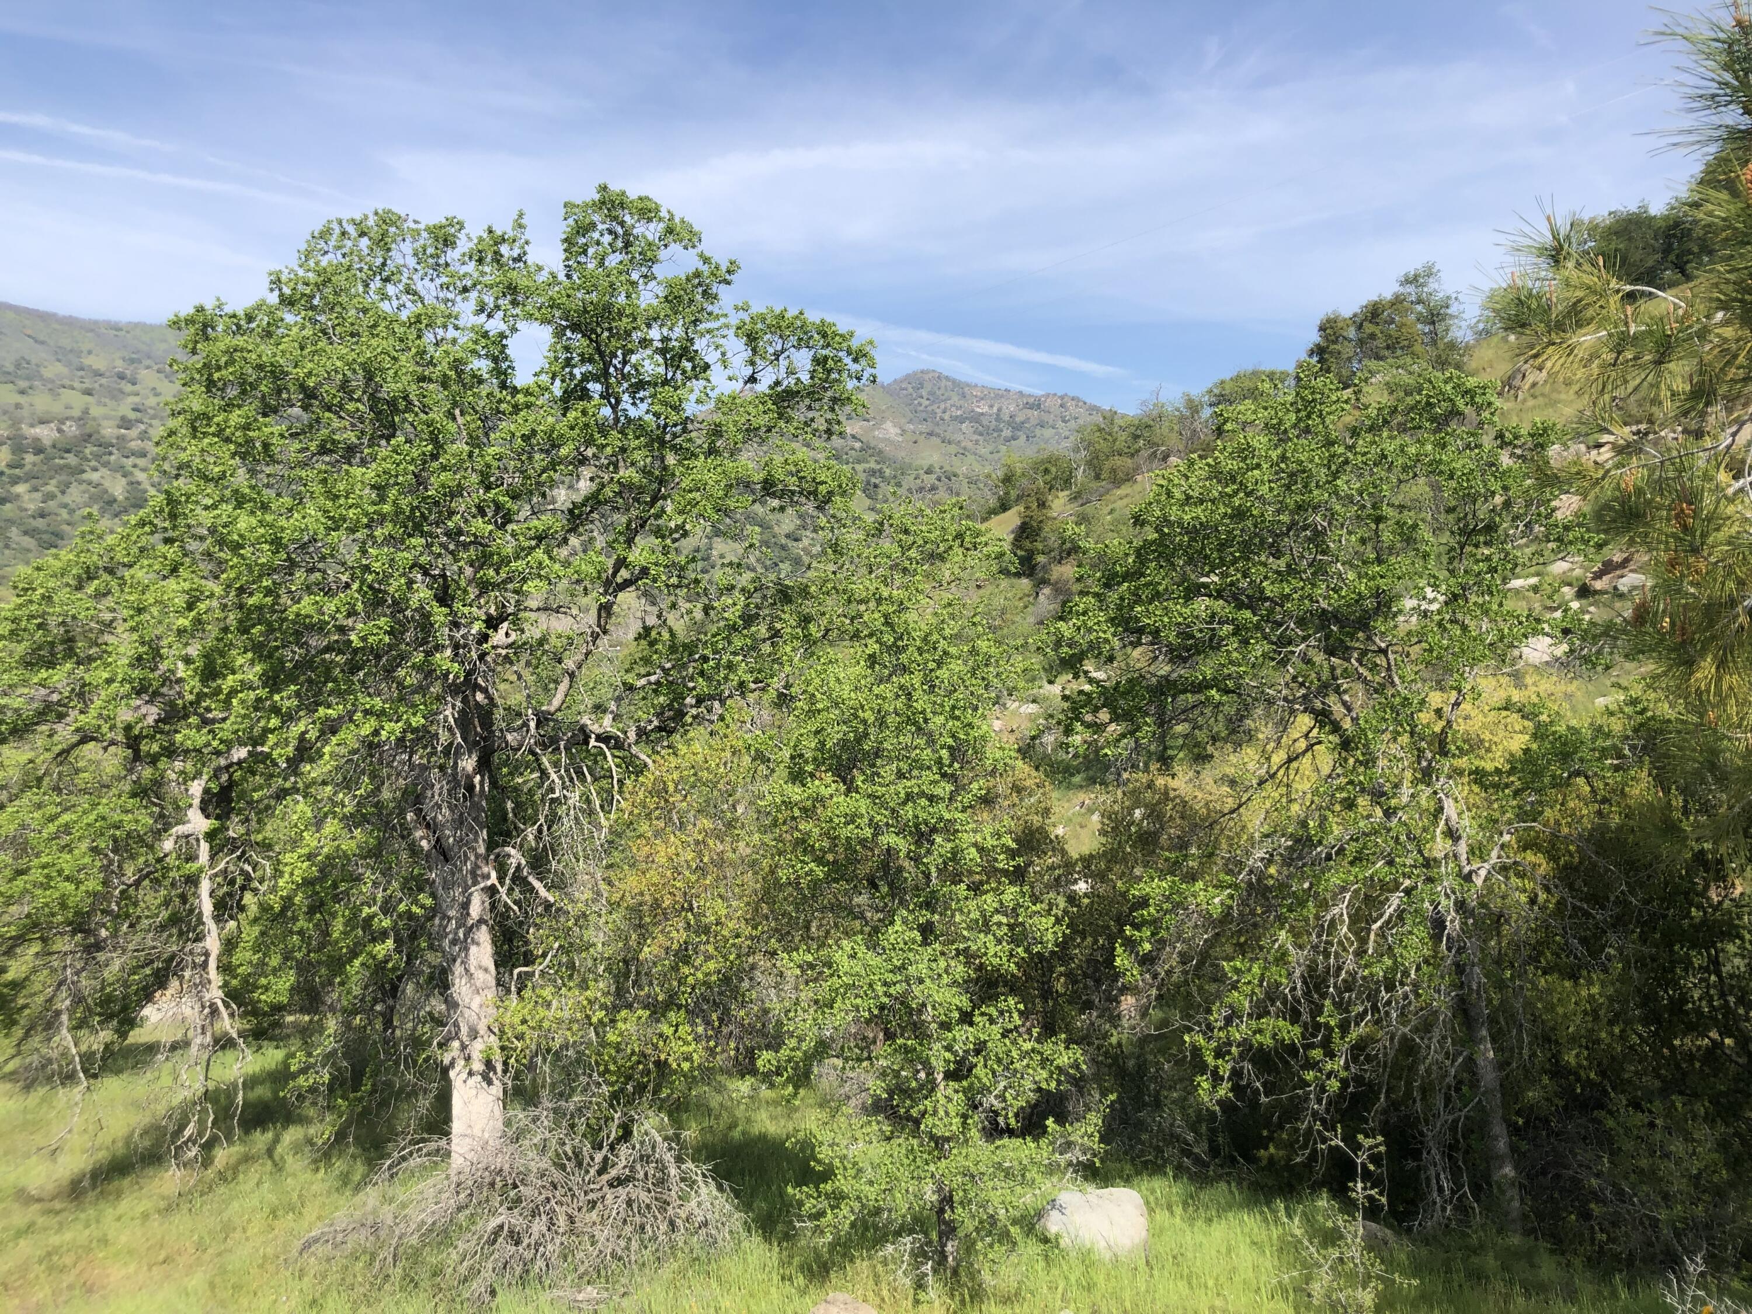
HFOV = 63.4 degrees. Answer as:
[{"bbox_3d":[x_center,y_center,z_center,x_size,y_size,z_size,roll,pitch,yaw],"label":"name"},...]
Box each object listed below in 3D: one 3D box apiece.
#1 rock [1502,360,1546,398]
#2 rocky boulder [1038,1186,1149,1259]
[{"bbox_3d":[26.067,-11.203,57.000,1.800,1.450,1.500,0,0,0],"label":"rock"},{"bbox_3d":[2.104,5.484,13.700,1.070,0.680,0.850,0,0,0],"label":"rocky boulder"}]

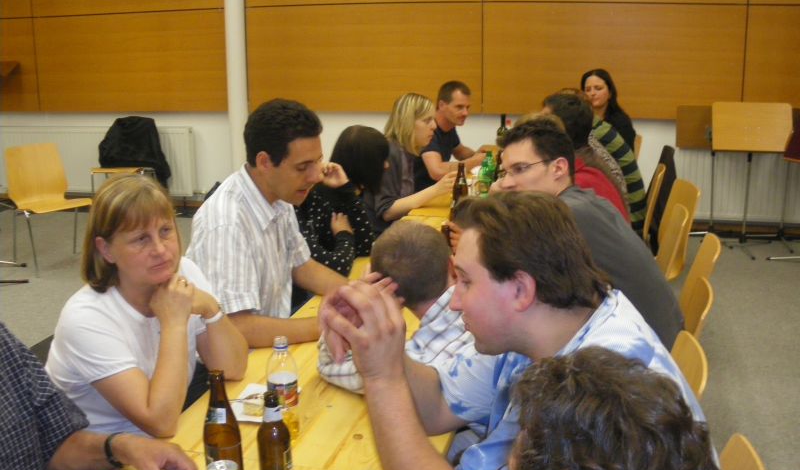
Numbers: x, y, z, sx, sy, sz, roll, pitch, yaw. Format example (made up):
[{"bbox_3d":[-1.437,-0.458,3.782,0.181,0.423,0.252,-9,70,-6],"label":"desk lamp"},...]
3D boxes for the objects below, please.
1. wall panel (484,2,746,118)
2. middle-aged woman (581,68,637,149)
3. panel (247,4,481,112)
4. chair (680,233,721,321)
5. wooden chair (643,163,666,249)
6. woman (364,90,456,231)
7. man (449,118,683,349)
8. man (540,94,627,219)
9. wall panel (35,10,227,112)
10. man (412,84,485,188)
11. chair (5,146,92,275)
[{"bbox_3d":[1.685,-1.370,6.552,2.080,0.910,0.050,3,14,14],"label":"wall panel"},{"bbox_3d":[1.158,-0.385,5.333,0.700,1.290,0.480,-5,14,-17],"label":"middle-aged woman"},{"bbox_3d":[-0.306,-1.374,6.462,1.870,0.830,0.050,3,14,12],"label":"panel"},{"bbox_3d":[0.965,0.393,3.290,0.520,0.820,0.480,3,14,14],"label":"chair"},{"bbox_3d":[1.314,-0.081,5.115,0.520,0.800,0.470,3,14,12],"label":"wooden chair"},{"bbox_3d":[0.018,-0.015,3.947,0.700,1.270,0.480,1,14,7],"label":"woman"},{"bbox_3d":[0.493,0.316,2.529,0.760,1.300,0.530,3,15,12],"label":"man"},{"bbox_3d":[0.785,-0.005,3.876,0.750,1.280,0.500,6,15,24],"label":"man"},{"bbox_3d":[-2.432,-1.584,7.594,2.050,0.910,0.050,3,14,14],"label":"wall panel"},{"bbox_3d":[0.256,-0.254,4.844,0.760,1.280,0.520,4,14,17],"label":"man"},{"bbox_3d":[-2.386,-0.196,5.725,0.470,0.820,0.540,-11,17,-35],"label":"chair"}]

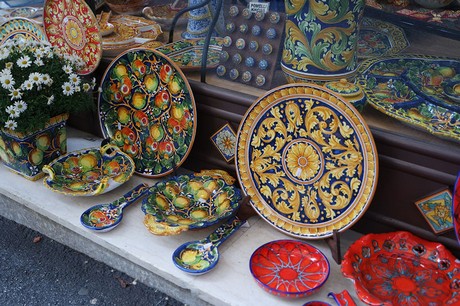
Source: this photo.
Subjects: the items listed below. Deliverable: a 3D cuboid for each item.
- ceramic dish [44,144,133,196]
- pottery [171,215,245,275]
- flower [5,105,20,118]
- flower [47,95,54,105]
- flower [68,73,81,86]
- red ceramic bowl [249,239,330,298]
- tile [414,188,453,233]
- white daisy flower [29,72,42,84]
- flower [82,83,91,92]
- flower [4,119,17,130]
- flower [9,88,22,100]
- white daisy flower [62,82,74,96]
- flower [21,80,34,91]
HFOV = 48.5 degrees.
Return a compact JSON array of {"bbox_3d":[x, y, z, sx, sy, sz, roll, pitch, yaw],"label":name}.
[{"bbox_3d":[-0.461,0.077,1.681,0.288,0.072,0.285,18,33,29],"label":"ceramic dish"},{"bbox_3d":[-0.045,0.253,1.403,0.122,0.034,0.272,18,33,29],"label":"pottery"},{"bbox_3d":[-0.708,-0.134,1.670,0.044,0.044,0.016,-14,-1,-21],"label":"flower"},{"bbox_3d":[-0.600,-0.177,1.710,0.016,0.034,0.034,26,28,-9],"label":"flower"},{"bbox_3d":[-0.524,-0.247,1.730,0.040,0.040,0.016,-10,-1,-15],"label":"flower"},{"bbox_3d":[0.151,0.302,1.306,0.203,0.044,0.203,-1,29,1],"label":"red ceramic bowl"},{"bbox_3d":[0.552,0.152,1.321,0.100,0.100,0.009,-36,-1,43],"label":"tile"},{"bbox_3d":[-0.617,-0.236,1.626,0.041,0.041,0.014,-14,-7,-26],"label":"white daisy flower"},{"bbox_3d":[-0.493,-0.225,1.760,0.029,0.029,0.016,-9,4,-14],"label":"flower"},{"bbox_3d":[-0.696,-0.089,1.625,0.039,0.039,0.014,-7,5,-15],"label":"flower"},{"bbox_3d":[-0.696,-0.190,1.660,0.043,0.043,0.016,-13,-7,-21],"label":"flower"},{"bbox_3d":[-0.537,-0.212,1.700,0.041,0.041,0.014,-21,1,-35],"label":"white daisy flower"},{"bbox_3d":[-0.659,-0.220,1.670,0.037,0.037,0.016,-13,1,-20],"label":"flower"}]

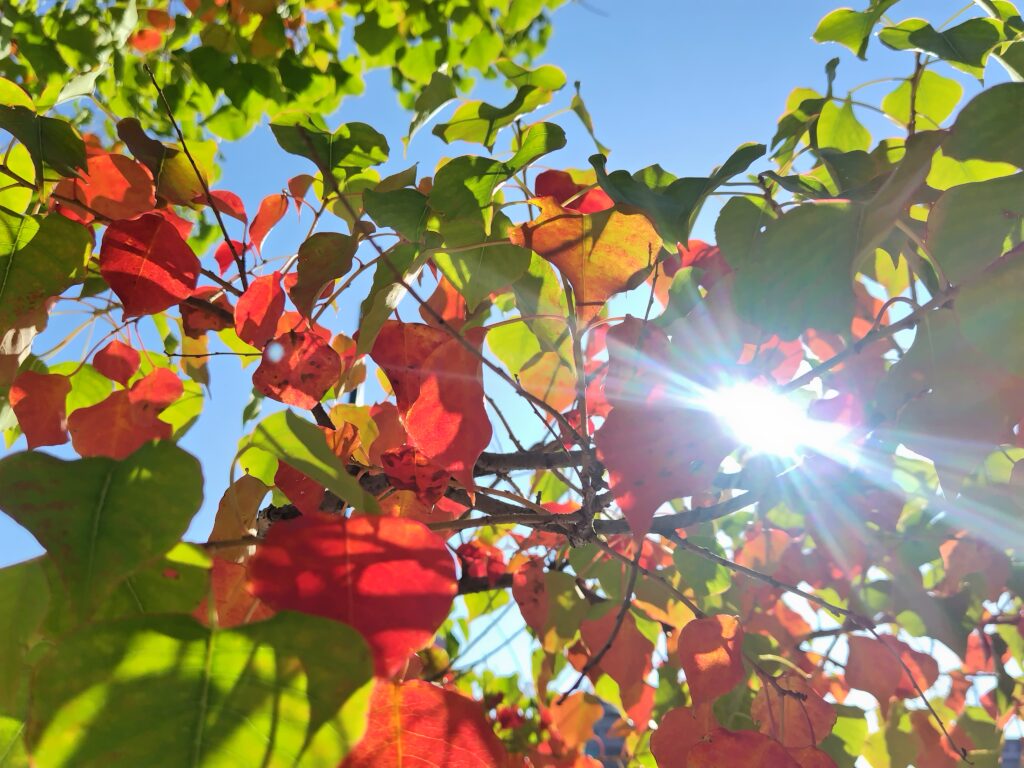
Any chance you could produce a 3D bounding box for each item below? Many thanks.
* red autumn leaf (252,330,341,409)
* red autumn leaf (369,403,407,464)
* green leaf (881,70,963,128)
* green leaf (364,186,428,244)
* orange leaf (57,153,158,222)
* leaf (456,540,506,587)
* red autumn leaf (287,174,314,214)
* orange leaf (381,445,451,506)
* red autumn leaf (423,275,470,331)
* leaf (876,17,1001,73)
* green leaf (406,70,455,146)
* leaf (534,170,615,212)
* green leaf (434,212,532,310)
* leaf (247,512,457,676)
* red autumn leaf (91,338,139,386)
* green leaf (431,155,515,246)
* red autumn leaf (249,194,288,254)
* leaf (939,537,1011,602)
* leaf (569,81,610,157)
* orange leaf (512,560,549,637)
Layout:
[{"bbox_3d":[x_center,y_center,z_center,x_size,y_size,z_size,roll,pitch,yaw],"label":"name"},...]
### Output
[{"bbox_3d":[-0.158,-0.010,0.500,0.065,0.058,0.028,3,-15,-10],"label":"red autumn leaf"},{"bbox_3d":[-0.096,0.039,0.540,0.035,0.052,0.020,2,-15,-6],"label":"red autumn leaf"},{"bbox_3d":[0.287,-0.198,0.476,0.056,0.043,0.020,0,0,31],"label":"green leaf"},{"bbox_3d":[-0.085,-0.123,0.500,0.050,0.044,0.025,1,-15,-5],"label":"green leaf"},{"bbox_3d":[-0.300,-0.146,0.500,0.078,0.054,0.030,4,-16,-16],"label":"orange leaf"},{"bbox_3d":[-0.027,0.158,0.591,0.047,0.041,0.025,0,-23,-3],"label":"leaf"},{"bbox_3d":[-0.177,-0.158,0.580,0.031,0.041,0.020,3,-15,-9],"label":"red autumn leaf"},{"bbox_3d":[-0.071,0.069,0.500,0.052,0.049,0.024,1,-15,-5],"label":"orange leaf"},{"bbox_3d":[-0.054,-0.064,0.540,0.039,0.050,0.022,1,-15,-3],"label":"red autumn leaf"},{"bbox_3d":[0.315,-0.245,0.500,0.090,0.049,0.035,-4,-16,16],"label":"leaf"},{"bbox_3d":[-0.059,-0.199,0.491,0.027,0.057,0.025,27,1,-16],"label":"green leaf"},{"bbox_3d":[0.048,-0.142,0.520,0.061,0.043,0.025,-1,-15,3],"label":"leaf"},{"bbox_3d":[-0.020,-0.083,0.451,0.065,0.069,0.018,3,-10,-3],"label":"green leaf"},{"bbox_3d":[-0.059,0.078,0.251,0.076,0.058,0.018,-3,-31,-14],"label":"leaf"},{"bbox_3d":[-0.295,-0.017,0.508,0.035,0.034,0.015,5,-11,-30],"label":"red autumn leaf"},{"bbox_3d":[-0.026,-0.119,0.445,0.055,0.058,0.022,0,-5,-3],"label":"green leaf"},{"bbox_3d":[-0.181,-0.119,0.507,0.025,0.047,0.022,28,-13,-23],"label":"red autumn leaf"},{"bbox_3d":[0.368,0.148,0.541,0.057,0.051,0.022,0,-23,34],"label":"leaf"},{"bbox_3d":[0.058,-0.197,0.505,0.015,0.054,0.030,-27,1,16],"label":"leaf"},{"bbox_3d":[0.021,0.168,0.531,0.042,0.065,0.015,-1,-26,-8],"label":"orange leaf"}]

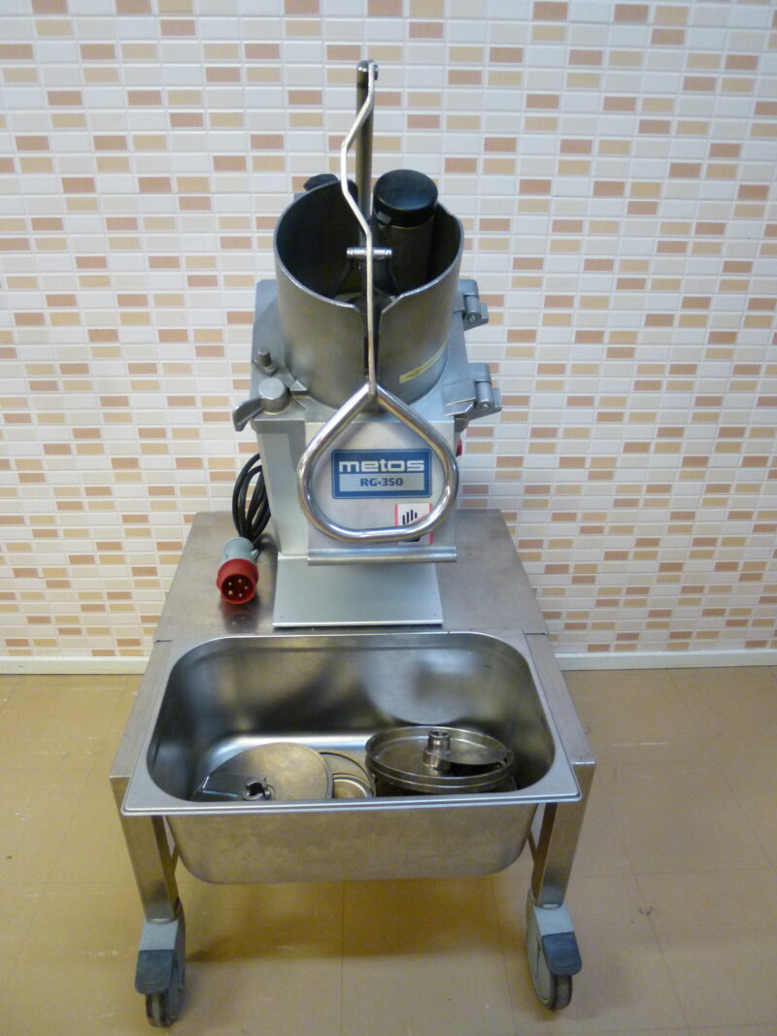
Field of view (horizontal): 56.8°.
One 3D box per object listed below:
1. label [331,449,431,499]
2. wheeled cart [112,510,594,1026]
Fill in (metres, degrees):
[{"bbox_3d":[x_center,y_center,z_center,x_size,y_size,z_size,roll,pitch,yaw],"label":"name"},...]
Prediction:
[{"bbox_3d":[-0.009,-0.057,0.935,0.130,0.064,0.004,-1,3,-3],"label":"label"},{"bbox_3d":[-0.057,0.358,1.240,0.601,0.447,0.745,-1,30,-3],"label":"wheeled cart"}]

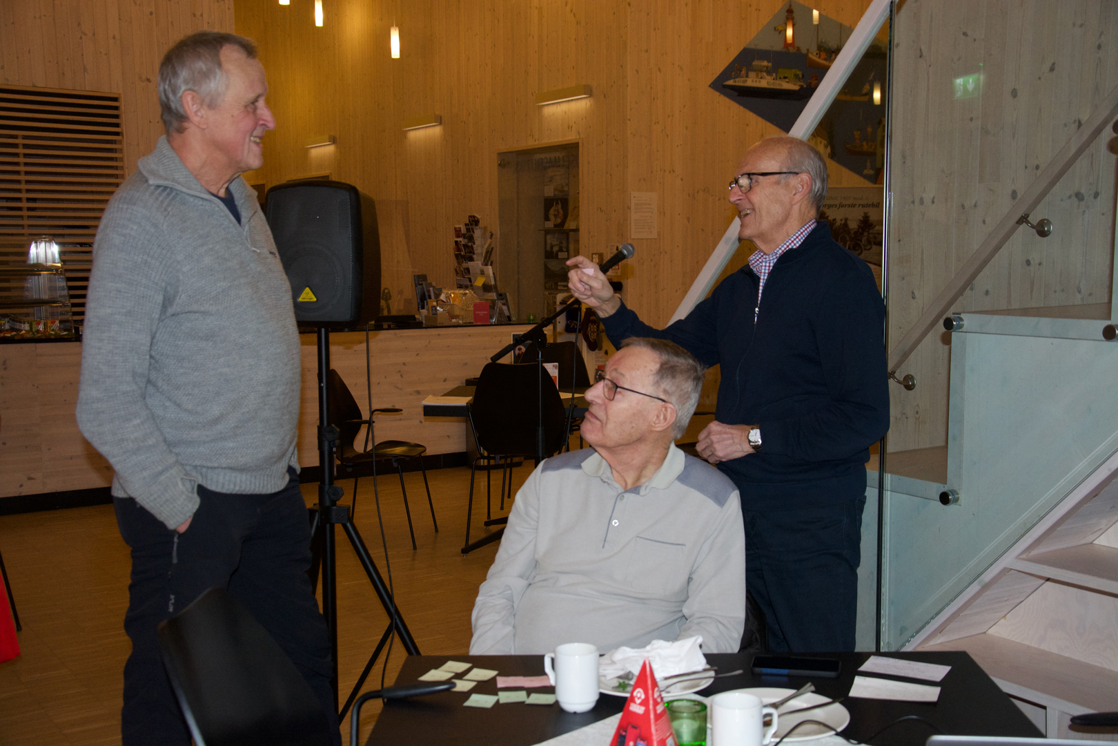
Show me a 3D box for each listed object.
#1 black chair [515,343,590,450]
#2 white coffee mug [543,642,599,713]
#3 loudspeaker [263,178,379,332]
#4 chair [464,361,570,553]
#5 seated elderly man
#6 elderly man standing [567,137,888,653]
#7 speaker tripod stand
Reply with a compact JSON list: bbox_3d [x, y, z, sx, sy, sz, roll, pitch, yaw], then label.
[{"bbox_3d":[-0.049,0.303,7.218,0.560,0.860,0.560,0,6,4],"label":"black chair"},{"bbox_3d":[0.018,0.468,1.999,0.083,0.094,0.067,0,5,0],"label":"white coffee mug"},{"bbox_3d":[-0.660,-0.332,3.645,0.260,0.412,0.230,1,5,9],"label":"loudspeaker"},{"bbox_3d":[-0.201,0.399,6.591,0.560,0.880,0.550,0,5,0],"label":"chair"},{"bbox_3d":[0.100,0.573,2.470,0.560,1.260,0.750,1,5,14],"label":"seated elderly man"},{"bbox_3d":[0.446,0.318,2.900,0.600,1.690,0.560,-5,7,-43],"label":"elderly man standing"},{"bbox_3d":[-0.568,0.473,3.736,0.660,1.240,0.720,-2,5,-15],"label":"speaker tripod stand"}]

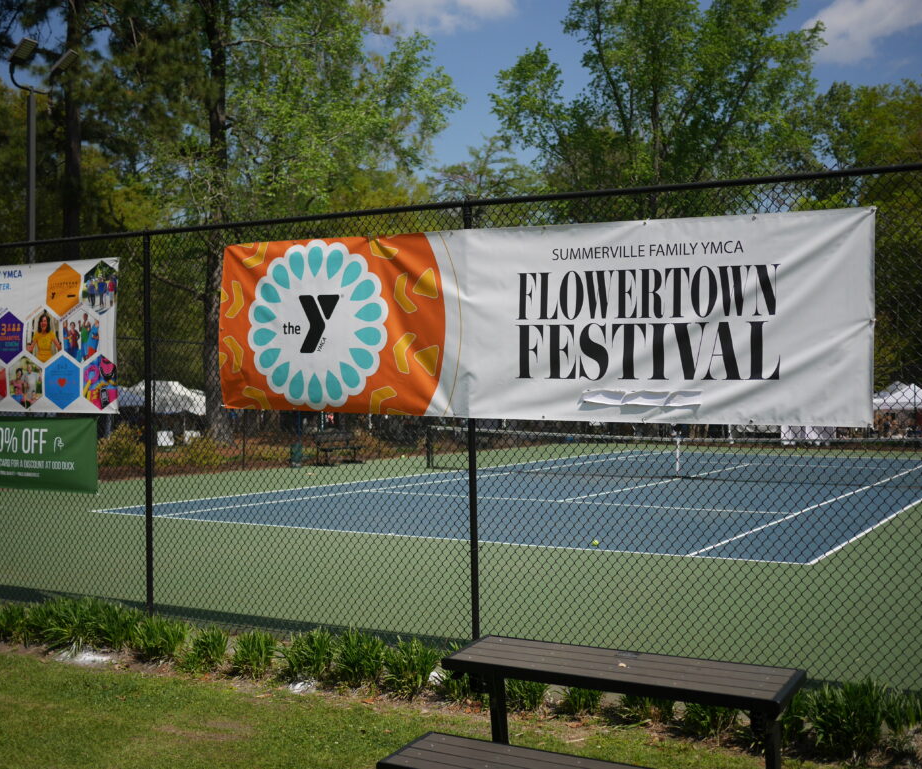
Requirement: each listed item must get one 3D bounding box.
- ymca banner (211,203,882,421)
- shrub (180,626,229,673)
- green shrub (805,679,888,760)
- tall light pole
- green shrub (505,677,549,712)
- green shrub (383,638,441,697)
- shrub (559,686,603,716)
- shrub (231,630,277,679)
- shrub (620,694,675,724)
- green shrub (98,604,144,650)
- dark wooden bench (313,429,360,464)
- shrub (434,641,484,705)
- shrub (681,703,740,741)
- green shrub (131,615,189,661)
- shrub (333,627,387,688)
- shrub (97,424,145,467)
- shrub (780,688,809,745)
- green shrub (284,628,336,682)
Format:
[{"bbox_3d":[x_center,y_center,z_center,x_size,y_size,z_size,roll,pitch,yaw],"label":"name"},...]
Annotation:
[{"bbox_3d":[0.272,-0.413,7.979,4.820,1.275,0.060,0,0,28],"label":"ymca banner"},{"bbox_3d":[-1.690,1.734,7.805,0.330,0.280,0.320,0,0,0],"label":"shrub"},{"bbox_3d":[2.092,1.817,6.432,0.430,0.370,0.430,0,0,29],"label":"green shrub"},{"bbox_3d":[-8.129,-2.307,23.159,0.750,8.600,1.300,0,0,28],"label":"tall light pole"},{"bbox_3d":[0.368,1.726,6.889,0.300,0.310,0.310,0,0,0],"label":"green shrub"},{"bbox_3d":[-0.311,1.825,7.665,0.390,0.340,0.390,0,0,0],"label":"green shrub"},{"bbox_3d":[0.738,1.844,7.229,0.330,0.310,0.330,0,0,29],"label":"shrub"},{"bbox_3d":[-1.333,1.730,7.650,0.310,0.290,0.310,0,0,0],"label":"shrub"},{"bbox_3d":[1.086,1.850,7.073,0.390,0.300,0.390,0,0,29],"label":"shrub"},{"bbox_3d":[-2.586,1.826,8.965,0.350,0.330,0.350,0,0,0],"label":"green shrub"},{"bbox_3d":[-3.235,1.652,31.136,0.600,0.860,1.650,0,0,28],"label":"dark wooden bench"},{"bbox_3d":[0.028,1.827,7.514,0.370,0.340,0.370,0,0,29],"label":"shrub"},{"bbox_3d":[1.335,1.723,6.331,0.320,0.320,0.330,0,0,28],"label":"shrub"},{"bbox_3d":[-2.068,1.724,8.152,0.380,0.300,0.360,0,0,0],"label":"green shrub"},{"bbox_3d":[-0.635,1.708,7.424,0.340,0.340,0.340,0,0,0],"label":"shrub"},{"bbox_3d":[-8.313,1.489,28.900,1.350,1.050,1.250,0,0,29],"label":"shrub"},{"bbox_3d":[1.840,1.847,6.638,0.270,0.310,0.270,0,0,29],"label":"shrub"},{"bbox_3d":[-1.022,1.834,8.053,0.360,0.320,0.360,0,0,0],"label":"green shrub"}]

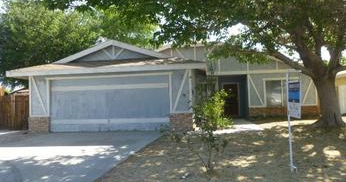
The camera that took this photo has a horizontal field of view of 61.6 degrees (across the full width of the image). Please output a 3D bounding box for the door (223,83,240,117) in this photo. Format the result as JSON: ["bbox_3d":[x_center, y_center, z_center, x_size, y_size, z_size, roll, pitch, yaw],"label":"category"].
[{"bbox_3d":[3.781,0.591,18.797,0.980,2.080,0.100,-2,-3,7],"label":"door"}]

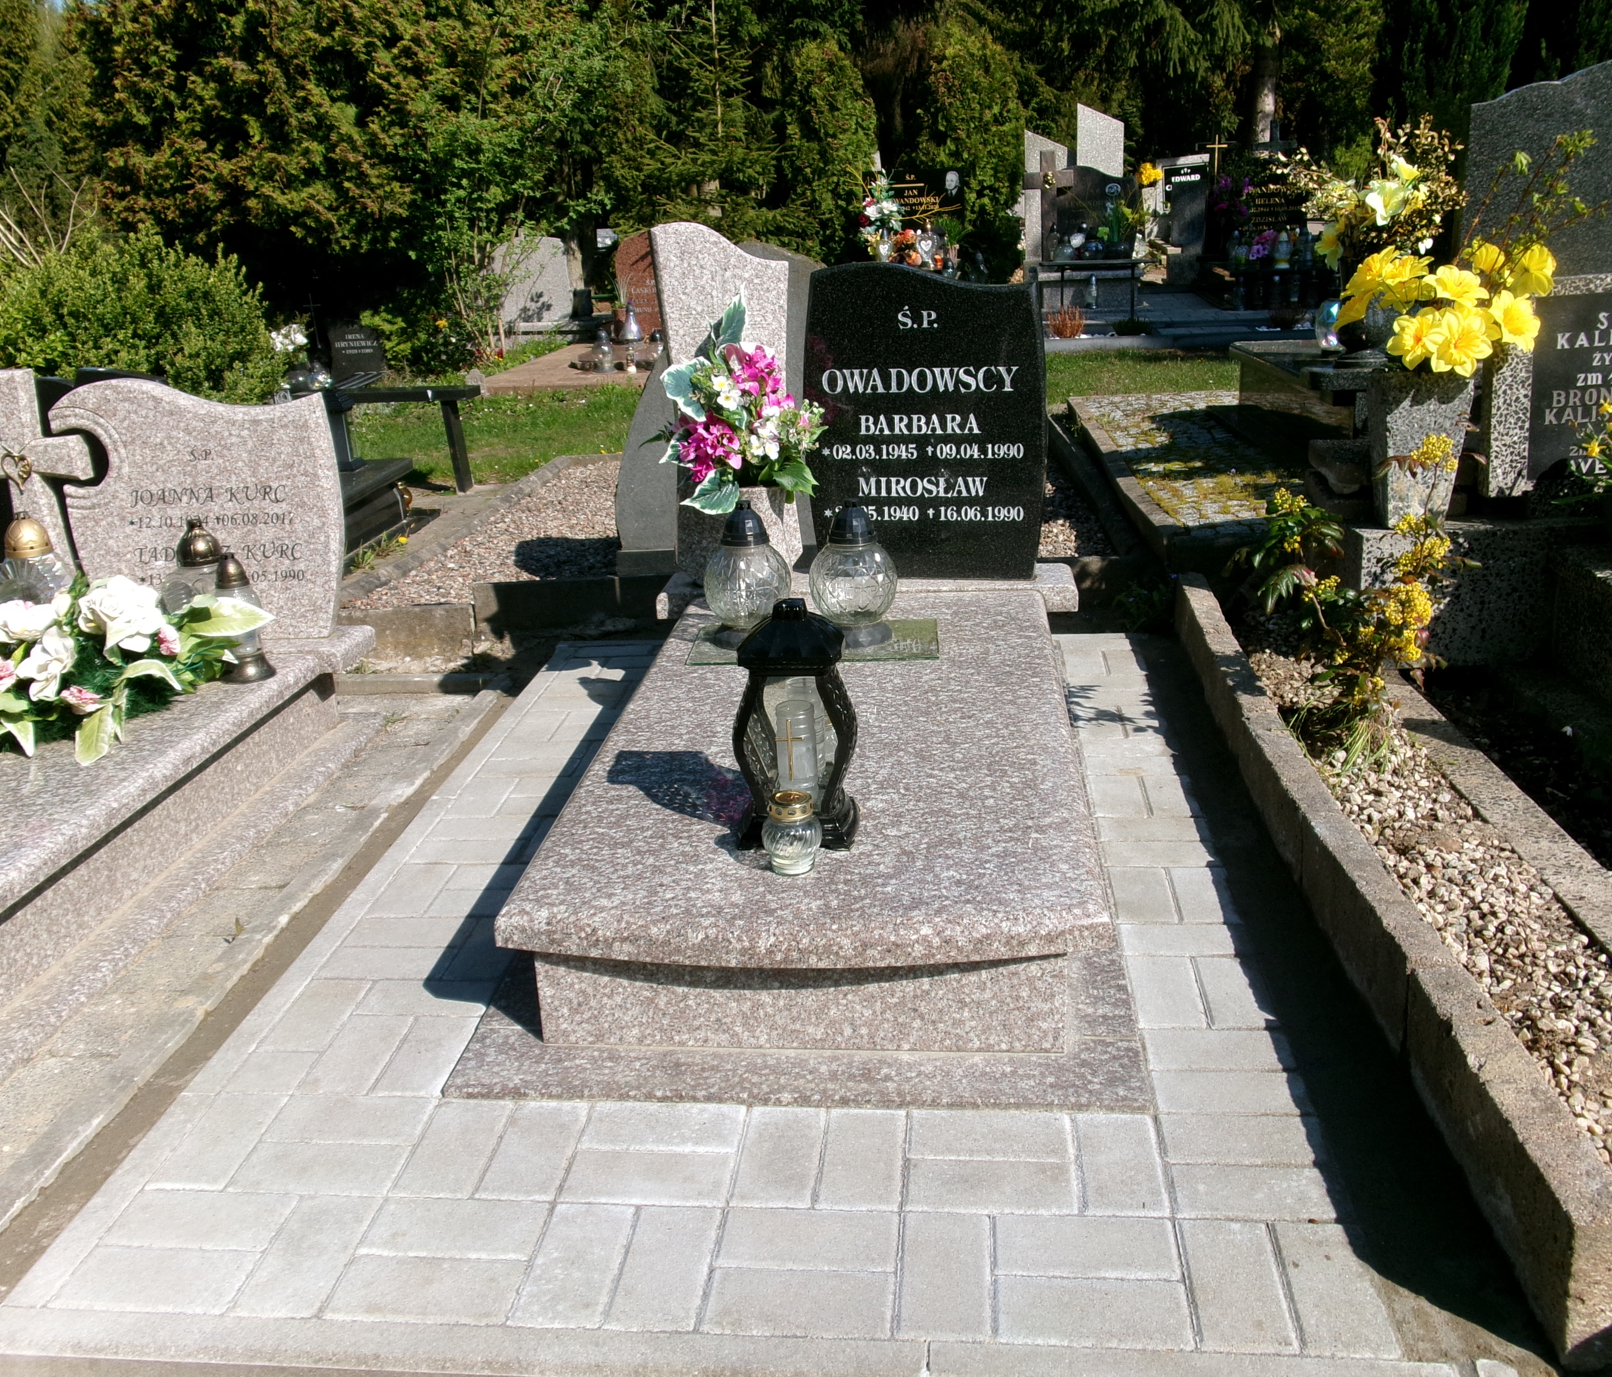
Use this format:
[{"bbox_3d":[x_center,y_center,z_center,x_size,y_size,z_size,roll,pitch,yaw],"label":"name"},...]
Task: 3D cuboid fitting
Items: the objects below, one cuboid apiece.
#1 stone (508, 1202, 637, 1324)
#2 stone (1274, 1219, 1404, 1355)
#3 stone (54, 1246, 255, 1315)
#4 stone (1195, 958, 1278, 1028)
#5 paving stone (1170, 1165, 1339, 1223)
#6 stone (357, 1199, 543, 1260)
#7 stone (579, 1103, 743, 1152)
[{"bbox_3d":[-0.258,0.674,1.684,0.100,0.060,0.199,-1,19,6],"label":"stone"},{"bbox_3d":[0.564,0.668,1.599,0.100,0.060,0.200,-1,19,6],"label":"stone"},{"bbox_3d":[-0.715,0.681,1.653,0.200,0.060,0.100,-1,19,6],"label":"stone"},{"bbox_3d":[0.627,0.467,2.156,0.100,0.060,0.199,-1,19,6],"label":"stone"},{"bbox_3d":[0.531,0.619,1.745,0.200,0.060,0.100,-1,19,6],"label":"paving stone"},{"bbox_3d":[-0.401,0.649,1.720,0.197,0.060,0.095,-1,19,6],"label":"stone"},{"bbox_3d":[-0.183,0.592,1.917,0.200,0.060,0.100,-1,19,6],"label":"stone"}]

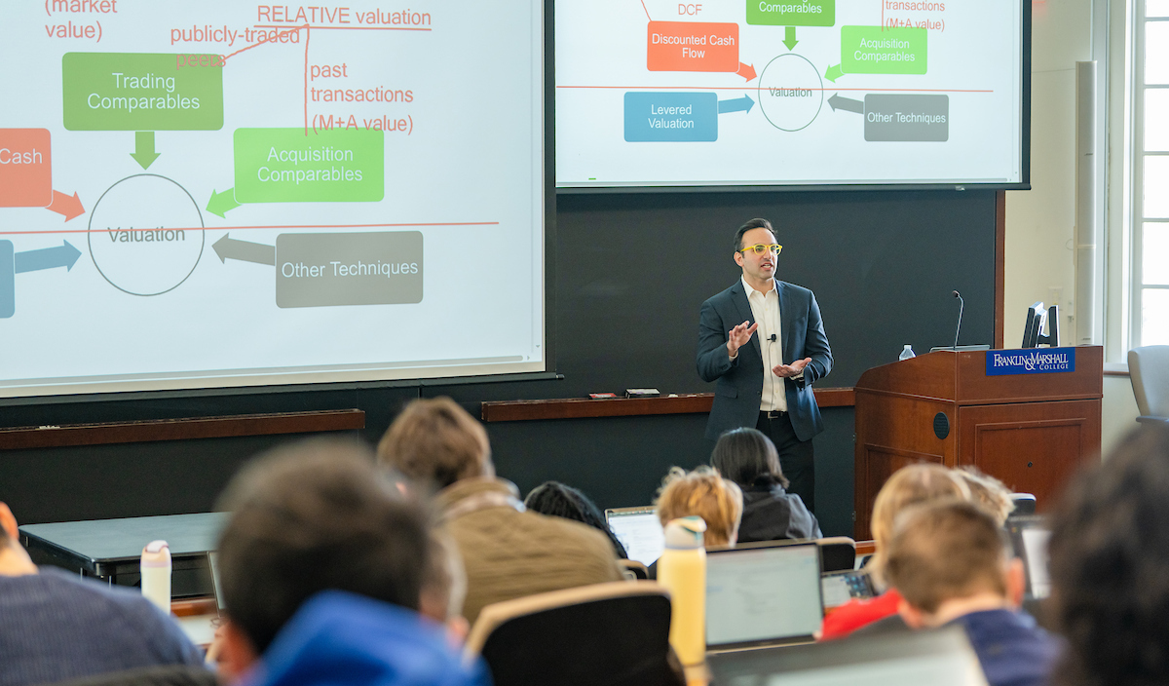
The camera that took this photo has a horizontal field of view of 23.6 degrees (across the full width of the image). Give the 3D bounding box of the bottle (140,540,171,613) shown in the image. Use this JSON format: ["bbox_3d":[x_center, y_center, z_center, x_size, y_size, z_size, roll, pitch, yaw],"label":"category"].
[{"bbox_3d":[-1.120,0.649,7.309,0.077,0.264,0.077,-1,4,-20],"label":"bottle"}]

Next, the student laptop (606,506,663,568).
[{"bbox_3d":[0.255,0.620,8.331,0.292,0.215,0.279,-2,5,-28],"label":"student laptop"}]

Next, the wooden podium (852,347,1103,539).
[{"bbox_3d":[1.720,0.590,12.261,0.770,1.180,0.770,-2,5,-28],"label":"wooden podium"}]

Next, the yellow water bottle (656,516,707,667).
[{"bbox_3d":[0.192,0.484,5.490,0.096,0.291,0.096,0,4,0],"label":"yellow water bottle"}]

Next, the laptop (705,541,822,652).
[{"bbox_3d":[0.406,0.523,5.516,0.286,0.219,0.236,-2,5,-29],"label":"laptop"}]

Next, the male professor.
[{"bbox_3d":[0.726,0.399,11.314,0.530,1.780,0.430,-1,4,-15],"label":"male professor"}]

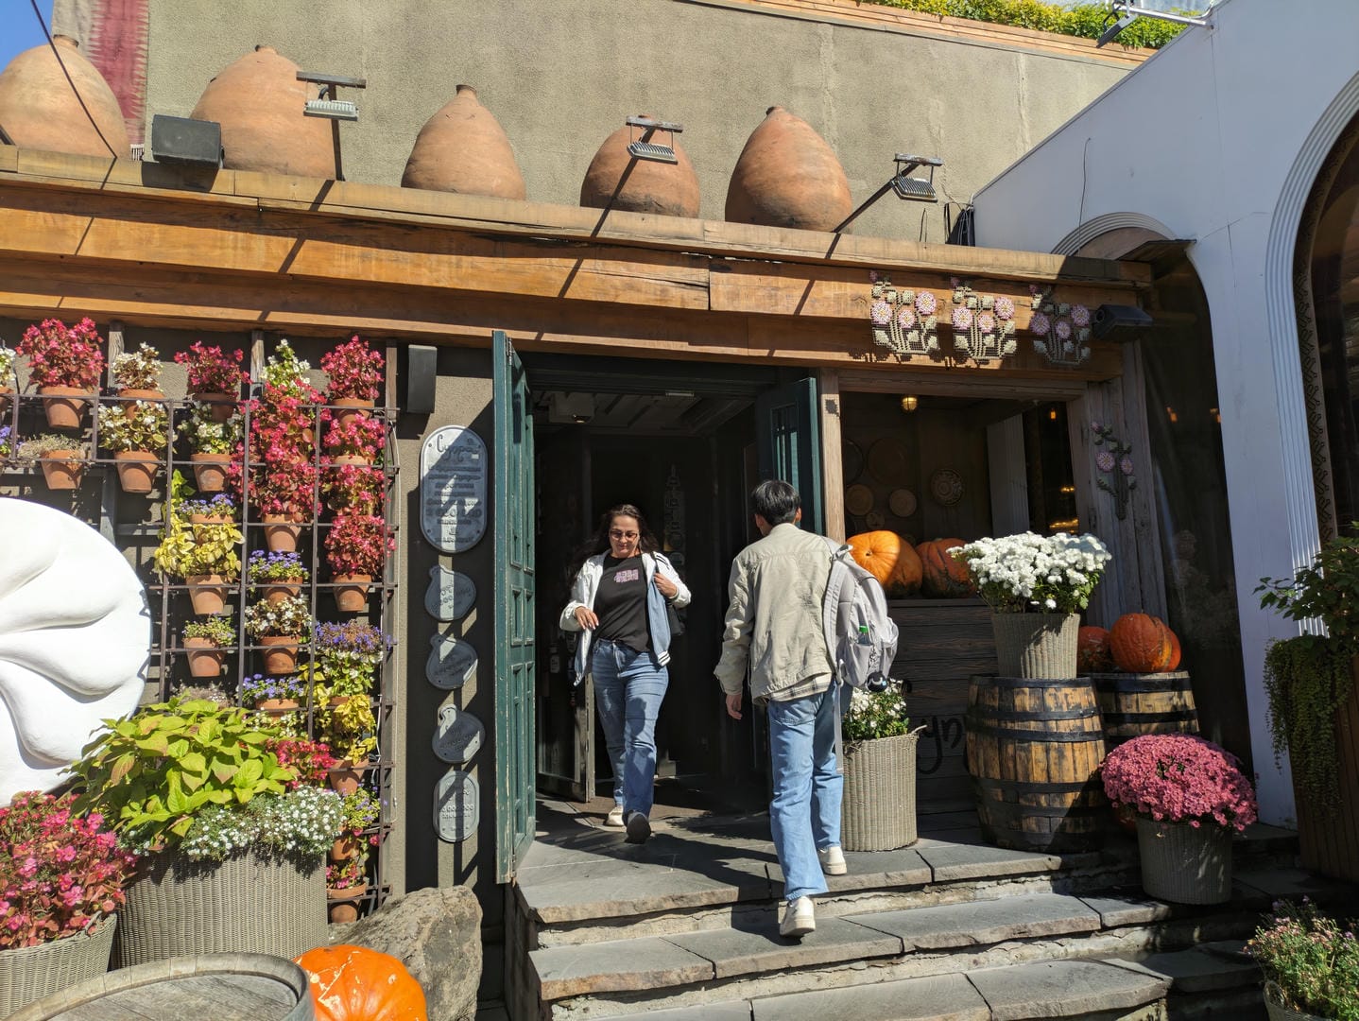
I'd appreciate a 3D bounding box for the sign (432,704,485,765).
[{"bbox_3d":[-1.029,1.044,4.580,0.245,0.270,0.030,1,-7,-17],"label":"sign"}]

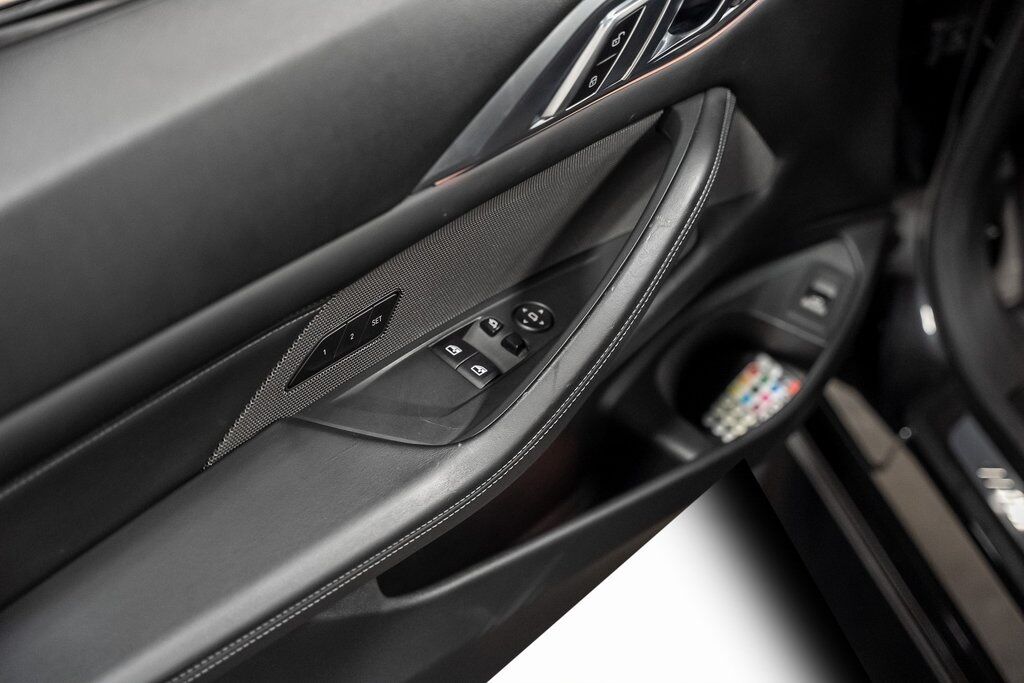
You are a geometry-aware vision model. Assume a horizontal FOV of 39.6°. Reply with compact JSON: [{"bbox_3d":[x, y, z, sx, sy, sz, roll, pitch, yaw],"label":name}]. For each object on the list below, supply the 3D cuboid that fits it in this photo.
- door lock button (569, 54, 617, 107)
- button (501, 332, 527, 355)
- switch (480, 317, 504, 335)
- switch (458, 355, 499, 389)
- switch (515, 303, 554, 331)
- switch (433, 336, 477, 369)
[{"bbox_3d":[0.053,-0.171,0.936,0.006,0.023,0.042,33,48,29],"label":"door lock button"},{"bbox_3d":[0.002,0.002,0.942,0.013,0.007,0.013,39,51,23],"label":"button"},{"bbox_3d":[-0.013,-0.011,0.951,0.011,0.006,0.013,39,51,23],"label":"switch"},{"bbox_3d":[-0.020,0.019,0.923,0.022,0.008,0.024,39,51,23],"label":"switch"},{"bbox_3d":[0.015,-0.017,0.966,0.028,0.006,0.028,6,46,-7],"label":"switch"},{"bbox_3d":[-0.037,0.006,0.931,0.022,0.008,0.024,39,51,23],"label":"switch"}]

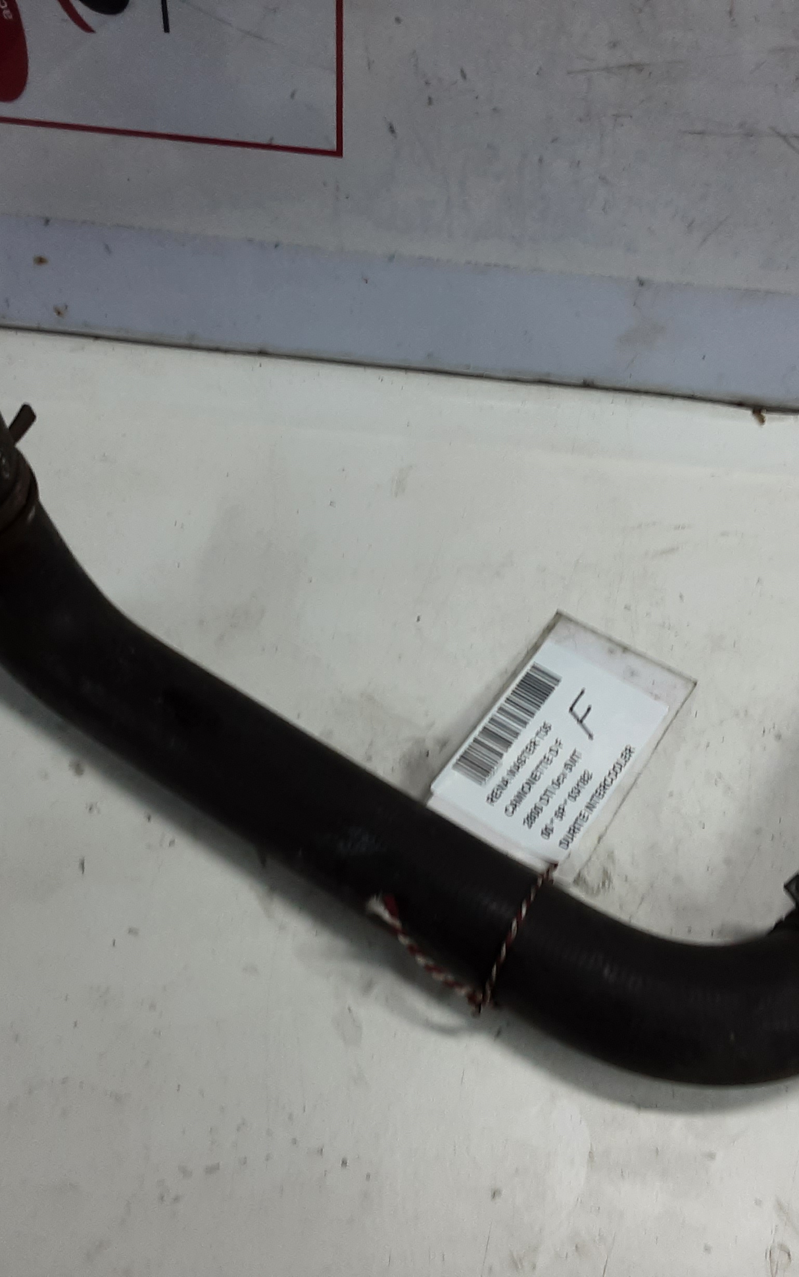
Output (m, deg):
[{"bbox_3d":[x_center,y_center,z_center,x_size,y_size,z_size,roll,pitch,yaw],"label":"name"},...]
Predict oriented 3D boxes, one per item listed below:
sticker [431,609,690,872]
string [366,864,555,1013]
[{"bbox_3d":[0.070,0.044,0.562,0.071,0.004,0.126,26,53,18],"label":"sticker"},{"bbox_3d":[0.025,0.092,0.483,0.056,0.053,0.070,29,53,20],"label":"string"}]

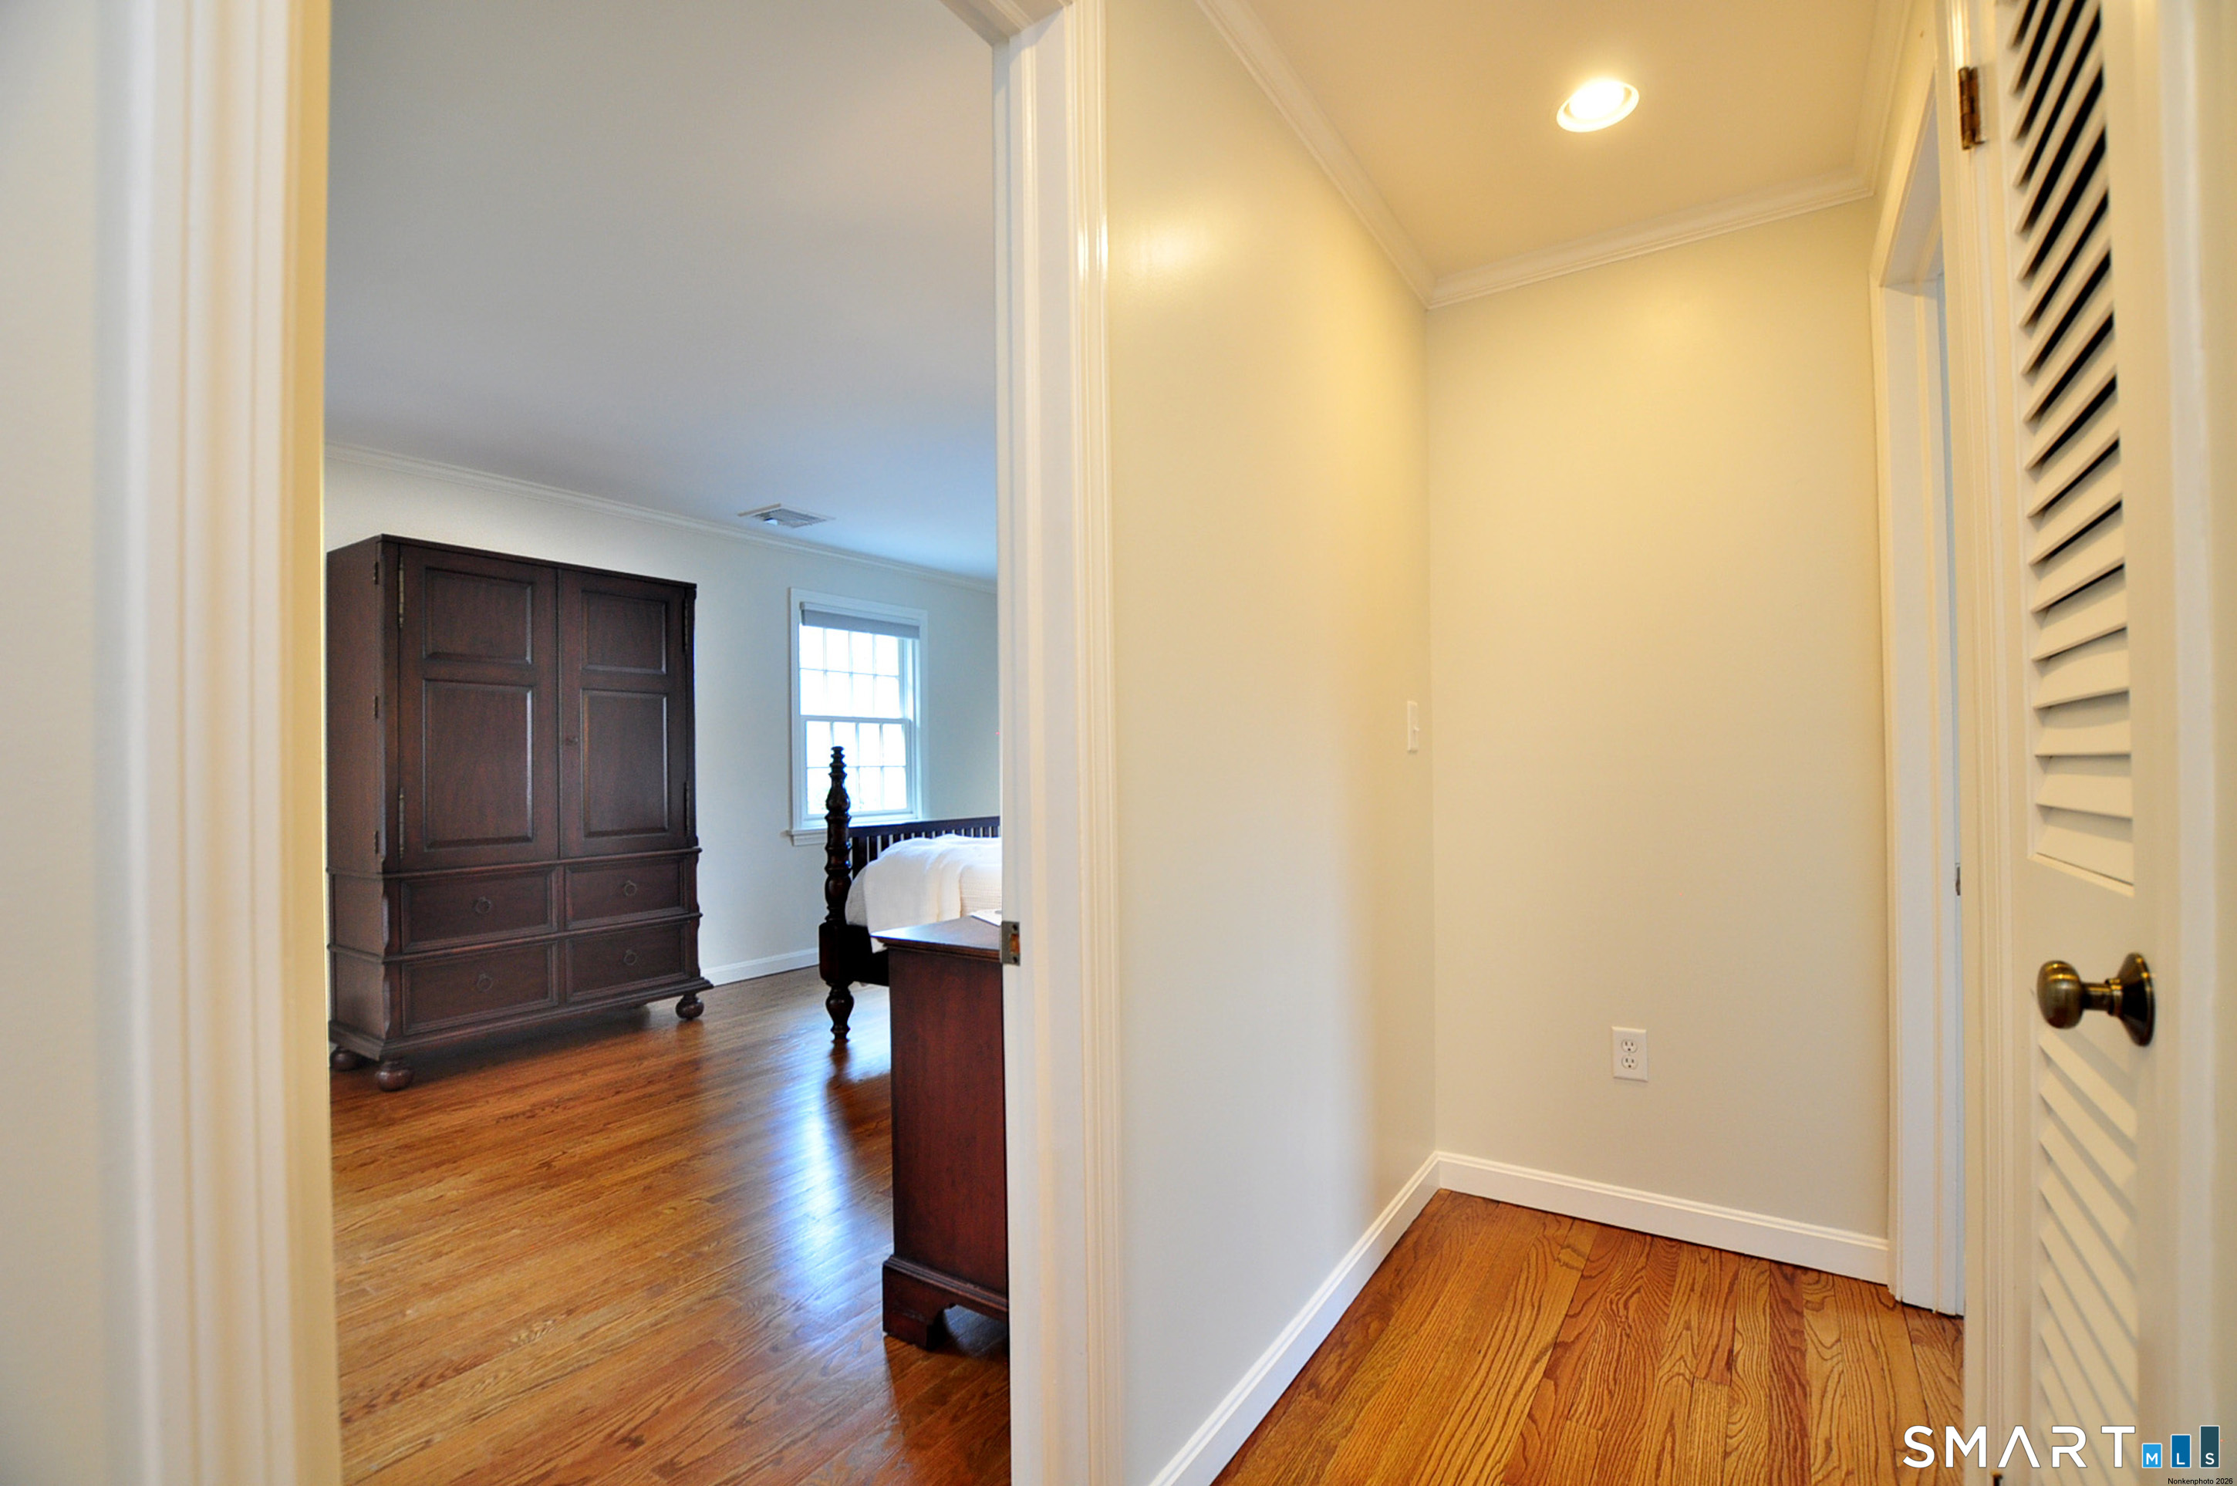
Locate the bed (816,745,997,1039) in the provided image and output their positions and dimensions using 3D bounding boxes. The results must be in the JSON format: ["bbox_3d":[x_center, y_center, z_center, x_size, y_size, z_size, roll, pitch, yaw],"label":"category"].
[{"bbox_3d":[0.210,0.566,3.741,2.200,1.200,1.670,-1,-1,35],"label":"bed"}]

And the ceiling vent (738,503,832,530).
[{"bbox_3d":[-1.607,-1.093,4.533,0.340,0.020,0.325,-1,-1,35],"label":"ceiling vent"}]

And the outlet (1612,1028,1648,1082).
[{"bbox_3d":[1.176,0.717,2.140,0.071,0.115,0.008,-1,-1,31],"label":"outlet"}]

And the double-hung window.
[{"bbox_3d":[-1.483,-0.181,5.381,0.100,1.270,0.965,-1,-1,35],"label":"double-hung window"}]

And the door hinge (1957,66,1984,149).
[{"bbox_3d":[0.940,-0.703,1.030,0.016,0.090,0.030,-1,-1,35],"label":"door hinge"}]

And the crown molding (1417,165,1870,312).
[{"bbox_3d":[1.175,-1.156,2.152,0.900,0.060,0.037,-1,-1,31],"label":"crown molding"}]

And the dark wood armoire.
[{"bbox_3d":[-2.298,0.255,3.683,0.520,1.865,1.175,-1,-1,35],"label":"dark wood armoire"}]

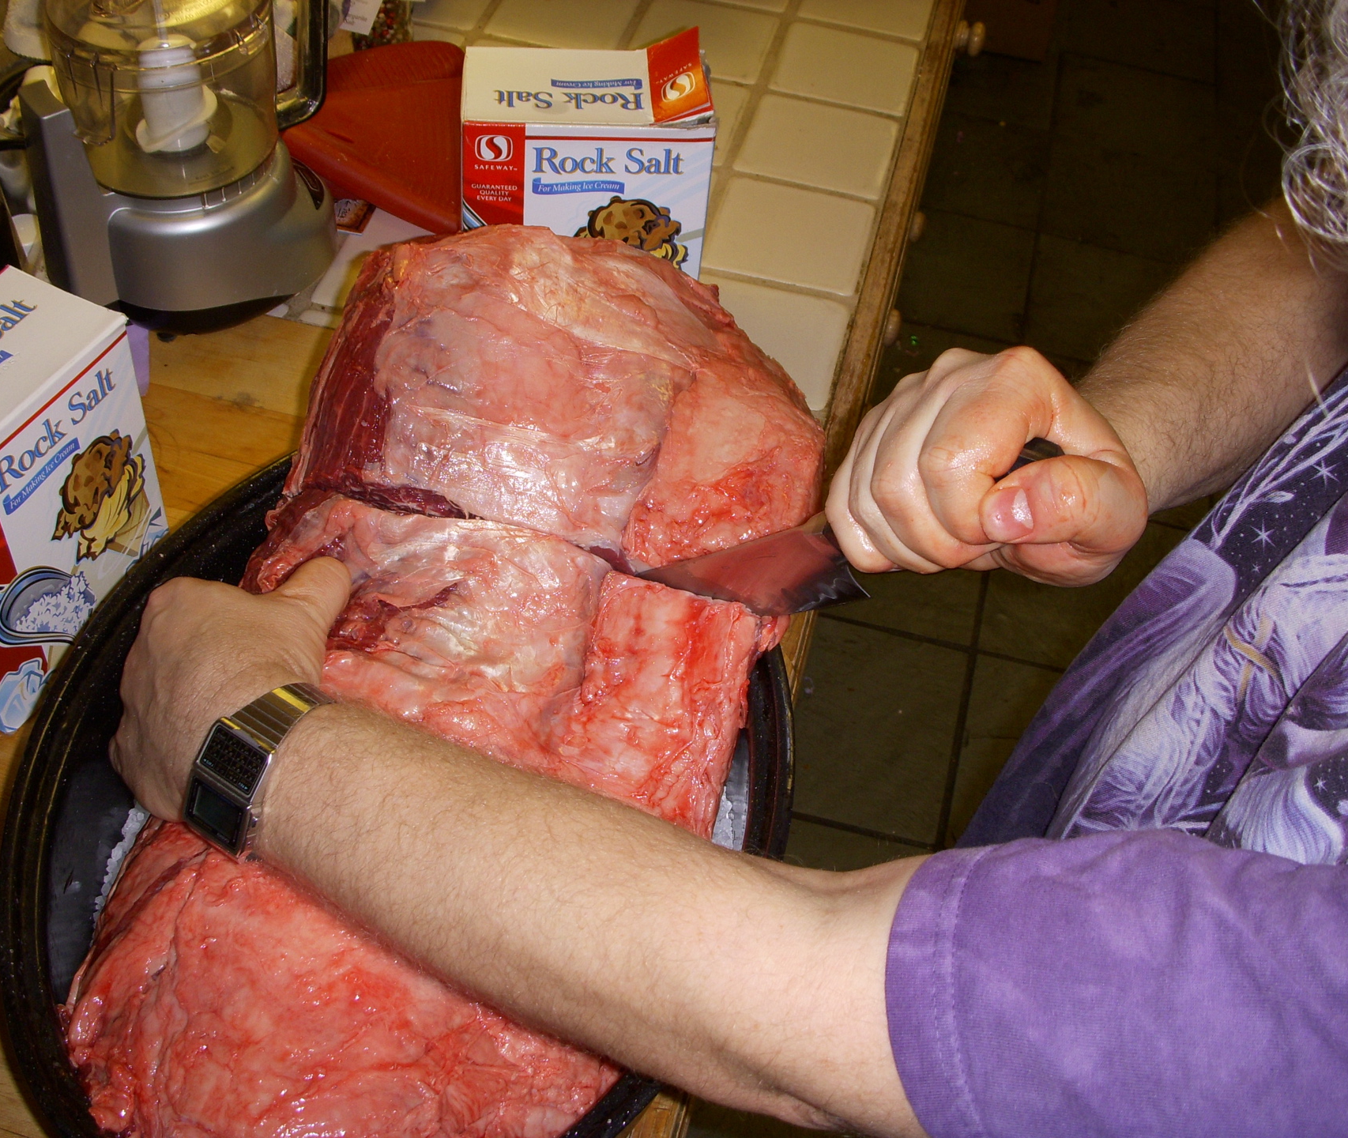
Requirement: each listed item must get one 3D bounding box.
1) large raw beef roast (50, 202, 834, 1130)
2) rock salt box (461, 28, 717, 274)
[{"bbox_3d":[-0.080,0.059,0.788,0.262,0.172,0.495,13,49,5],"label":"large raw beef roast"},{"bbox_3d":[-0.056,-0.214,1.008,0.140,0.186,0.074,0,49,-6],"label":"rock salt box"}]

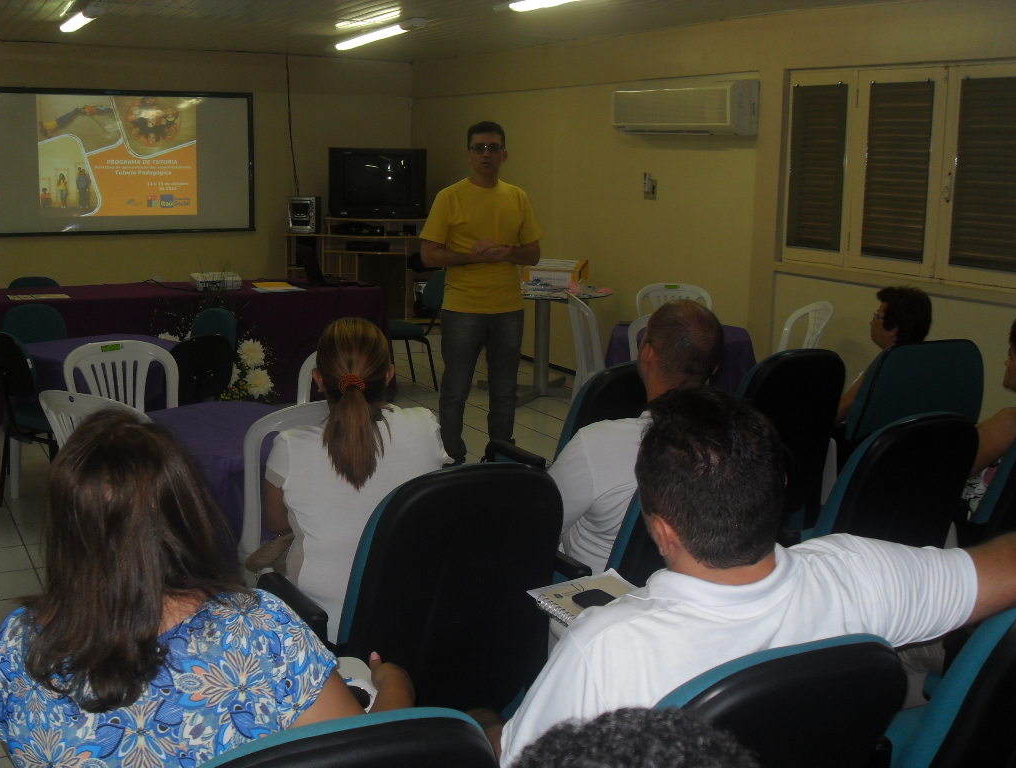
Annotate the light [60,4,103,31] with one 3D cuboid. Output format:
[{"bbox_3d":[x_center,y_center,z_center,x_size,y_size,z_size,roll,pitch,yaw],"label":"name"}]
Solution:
[{"bbox_3d":[-2.567,-2.198,7.128,0.150,0.090,1.200,-5,13,-29],"label":"light"}]

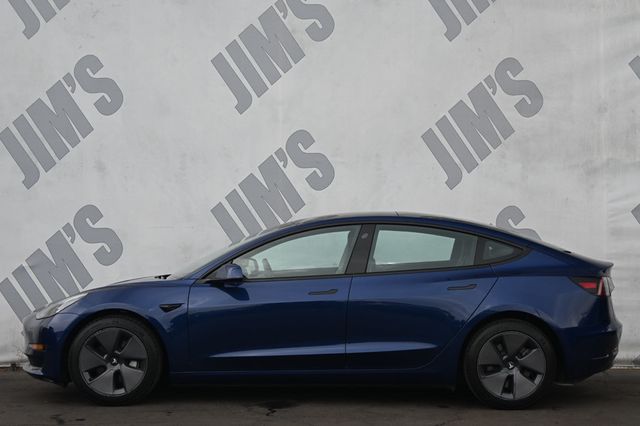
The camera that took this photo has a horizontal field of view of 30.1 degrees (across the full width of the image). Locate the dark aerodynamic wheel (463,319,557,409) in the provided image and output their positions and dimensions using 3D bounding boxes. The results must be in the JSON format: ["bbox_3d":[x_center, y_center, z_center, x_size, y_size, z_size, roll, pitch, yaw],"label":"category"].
[{"bbox_3d":[1.380,1.101,8.675,0.668,0.665,0.235,0,-1,1],"label":"dark aerodynamic wheel"}]

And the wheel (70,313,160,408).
[{"bbox_3d":[-1.493,1.083,8.750,0.668,0.665,0.235,0,-1,1],"label":"wheel"}]

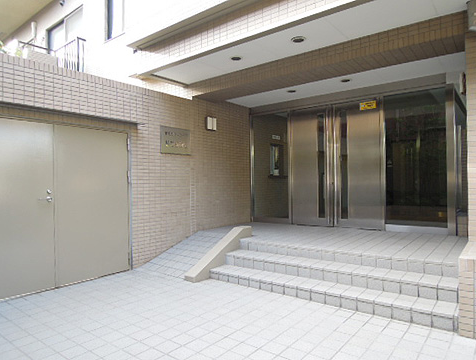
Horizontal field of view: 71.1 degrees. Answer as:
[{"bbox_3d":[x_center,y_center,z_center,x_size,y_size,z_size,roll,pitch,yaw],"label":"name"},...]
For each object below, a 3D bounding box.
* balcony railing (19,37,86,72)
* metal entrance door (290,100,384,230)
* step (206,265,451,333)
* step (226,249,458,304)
[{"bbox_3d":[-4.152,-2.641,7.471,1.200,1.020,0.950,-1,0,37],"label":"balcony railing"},{"bbox_3d":[1.657,-0.227,5.764,1.632,2.095,0.100,-1,0,37],"label":"metal entrance door"},{"bbox_3d":[0.794,1.148,3.483,2.570,0.125,0.337,-1,0,37],"label":"step"},{"bbox_3d":[0.986,1.016,3.748,2.580,0.135,0.340,-1,0,37],"label":"step"}]

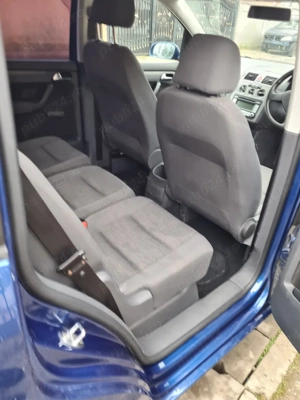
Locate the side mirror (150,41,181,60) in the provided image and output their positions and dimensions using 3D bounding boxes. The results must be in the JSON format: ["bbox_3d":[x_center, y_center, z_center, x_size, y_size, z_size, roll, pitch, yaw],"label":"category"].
[{"bbox_3d":[0.125,-1.188,2.420,0.220,0.165,0.130,25,36,34],"label":"side mirror"}]

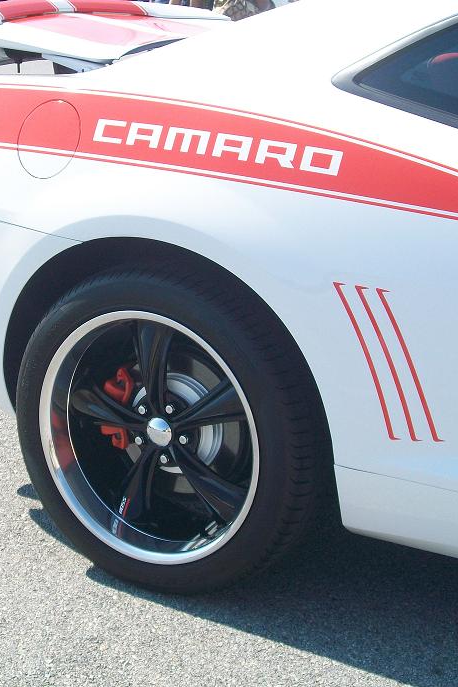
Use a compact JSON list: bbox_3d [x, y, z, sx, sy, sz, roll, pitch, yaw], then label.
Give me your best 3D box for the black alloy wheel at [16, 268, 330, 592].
[{"bbox_3d":[-0.109,0.174,2.853,0.712,0.706,0.280,11,17,28],"label":"black alloy wheel"}]

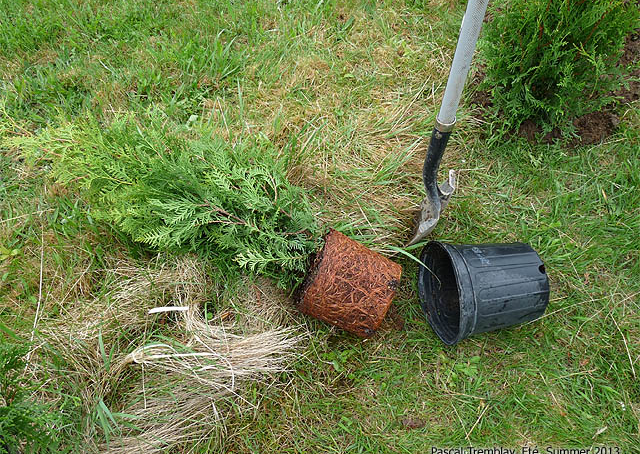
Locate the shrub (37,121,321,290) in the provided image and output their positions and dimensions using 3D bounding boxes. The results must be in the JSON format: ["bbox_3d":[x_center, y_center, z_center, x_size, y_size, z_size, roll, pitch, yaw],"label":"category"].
[{"bbox_3d":[-0.364,-0.064,1.209,0.783,0.210,0.290,18,62,11],"label":"shrub"}]

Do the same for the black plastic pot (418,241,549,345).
[{"bbox_3d":[0.354,0.128,1.085,0.205,0.220,0.220,-7,60,-9],"label":"black plastic pot"}]

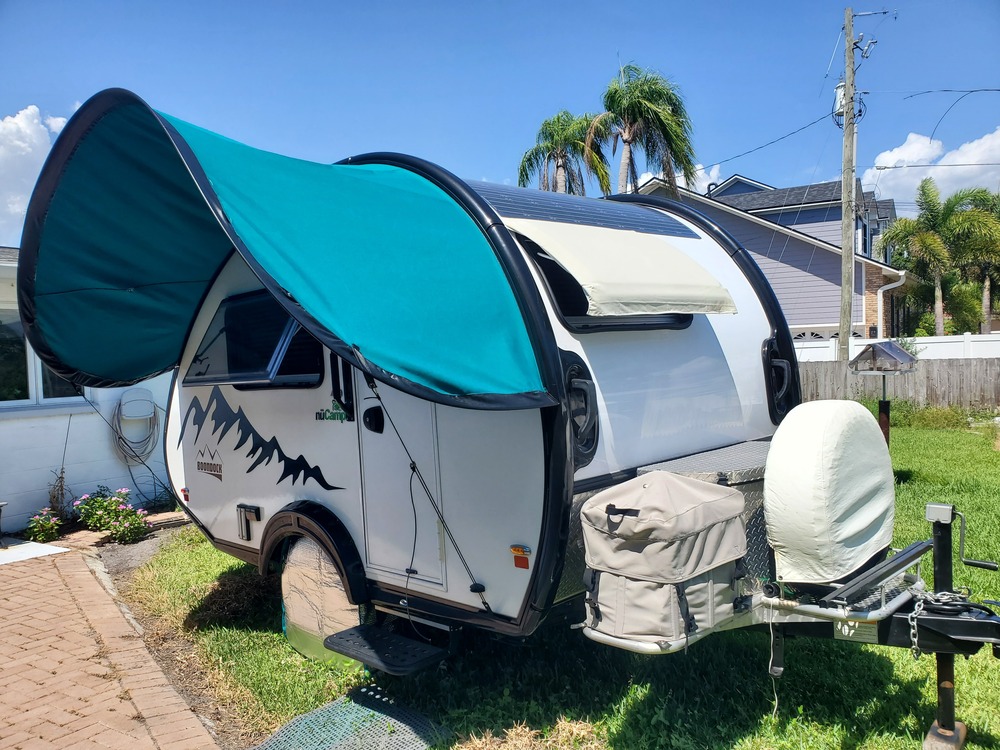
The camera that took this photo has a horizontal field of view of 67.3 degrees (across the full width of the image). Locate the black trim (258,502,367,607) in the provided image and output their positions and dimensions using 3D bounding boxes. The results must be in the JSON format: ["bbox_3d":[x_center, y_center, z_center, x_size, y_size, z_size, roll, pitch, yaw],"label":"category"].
[{"bbox_3d":[-0.990,0.873,3.832,0.898,0.447,0.112,-1,2,45],"label":"black trim"}]

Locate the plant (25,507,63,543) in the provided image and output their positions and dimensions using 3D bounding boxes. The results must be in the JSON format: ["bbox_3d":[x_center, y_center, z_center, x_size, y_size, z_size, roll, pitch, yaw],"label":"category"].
[{"bbox_3d":[-4.011,1.309,6.600,0.330,0.300,0.320,-2,2,-18],"label":"plant"}]

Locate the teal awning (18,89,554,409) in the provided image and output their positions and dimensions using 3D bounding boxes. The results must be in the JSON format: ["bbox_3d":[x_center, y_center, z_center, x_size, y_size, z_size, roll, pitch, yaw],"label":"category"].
[{"bbox_3d":[-1.336,-0.522,3.403,3.167,1.421,1.035,-1,2,45],"label":"teal awning"}]

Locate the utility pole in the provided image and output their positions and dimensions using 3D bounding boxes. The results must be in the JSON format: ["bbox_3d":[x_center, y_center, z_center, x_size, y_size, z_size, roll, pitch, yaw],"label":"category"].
[{"bbox_3d":[8.315,-4.017,18.000,0.280,9.467,0.280,0,2,0],"label":"utility pole"}]

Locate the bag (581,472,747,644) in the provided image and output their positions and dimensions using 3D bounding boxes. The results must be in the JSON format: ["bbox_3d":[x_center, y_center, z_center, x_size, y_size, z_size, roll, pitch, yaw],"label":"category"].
[{"bbox_3d":[0.634,0.651,2.900,0.386,0.548,0.477,-1,2,45],"label":"bag"}]

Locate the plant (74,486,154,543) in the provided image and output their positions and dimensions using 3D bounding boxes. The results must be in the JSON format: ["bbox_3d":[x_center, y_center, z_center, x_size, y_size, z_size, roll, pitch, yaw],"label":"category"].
[{"bbox_3d":[-3.448,1.226,6.700,0.680,0.420,0.580,-2,2,-18],"label":"plant"}]

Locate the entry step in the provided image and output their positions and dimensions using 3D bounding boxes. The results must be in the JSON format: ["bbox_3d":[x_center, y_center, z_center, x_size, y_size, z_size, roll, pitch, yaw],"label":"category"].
[{"bbox_3d":[-0.491,1.189,3.247,0.548,0.056,0.269,-1,2,45],"label":"entry step"}]

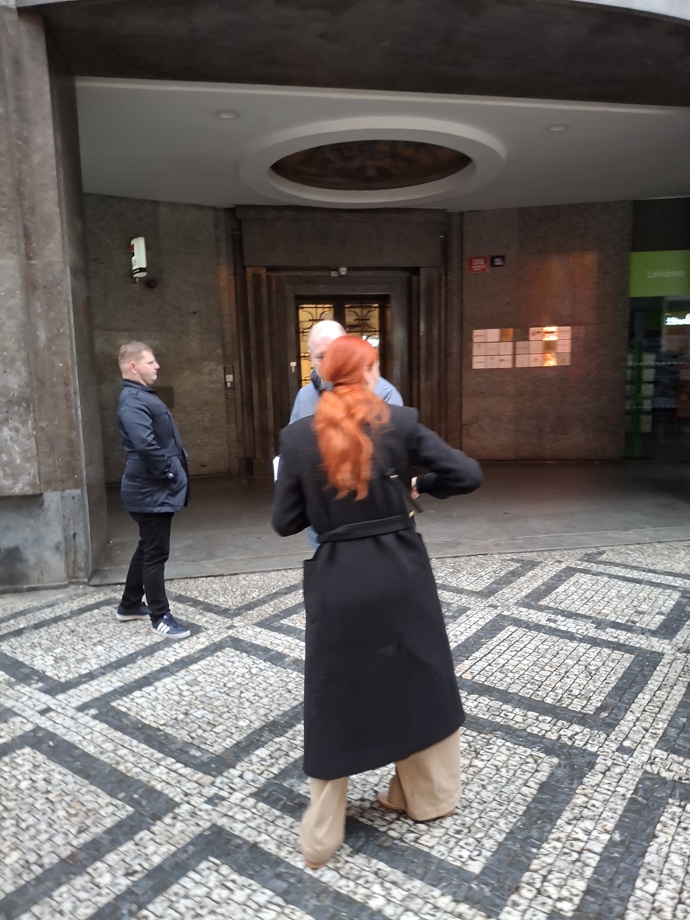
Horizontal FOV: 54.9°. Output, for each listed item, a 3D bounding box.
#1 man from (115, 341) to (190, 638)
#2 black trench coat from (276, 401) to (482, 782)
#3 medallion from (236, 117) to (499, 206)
[{"bbox_3d":[-1.166,0.173,4.132,0.480,1.780,0.560,-1,8,2],"label":"man"},{"bbox_3d":[0.110,0.416,2.232,0.620,1.210,0.440,-4,9,-18],"label":"black trench coat"},{"bbox_3d":[0.330,-3.511,8.035,3.150,0.200,3.250,0,8,8],"label":"medallion"}]

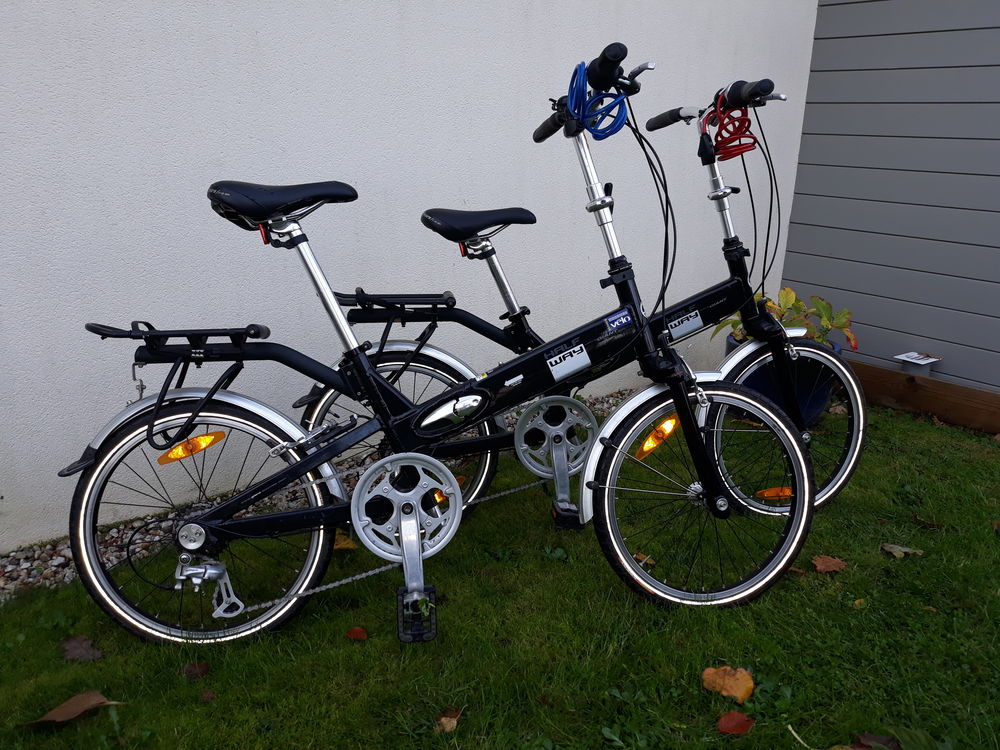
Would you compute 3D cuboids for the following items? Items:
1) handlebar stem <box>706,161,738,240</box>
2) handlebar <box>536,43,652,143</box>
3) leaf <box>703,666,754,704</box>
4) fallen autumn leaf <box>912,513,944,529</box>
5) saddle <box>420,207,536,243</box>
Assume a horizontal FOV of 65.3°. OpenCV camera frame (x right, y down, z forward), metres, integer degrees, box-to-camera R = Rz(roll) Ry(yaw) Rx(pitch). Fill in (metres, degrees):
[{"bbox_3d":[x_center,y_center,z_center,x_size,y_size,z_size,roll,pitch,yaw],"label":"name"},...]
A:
[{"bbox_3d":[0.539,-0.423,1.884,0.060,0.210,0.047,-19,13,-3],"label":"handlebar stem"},{"bbox_3d":[0.152,-0.523,1.536,0.110,0.090,0.550,-3,3,-11],"label":"handlebar"},{"bbox_3d":[0.412,0.556,1.404,0.086,0.020,0.074,8,19,20],"label":"leaf"},{"bbox_3d":[1.111,0.377,2.025,0.070,0.020,0.046,8,19,20],"label":"fallen autumn leaf"},{"bbox_3d":[-0.055,-0.352,1.831,0.270,0.080,0.162,-2,10,-7],"label":"saddle"}]

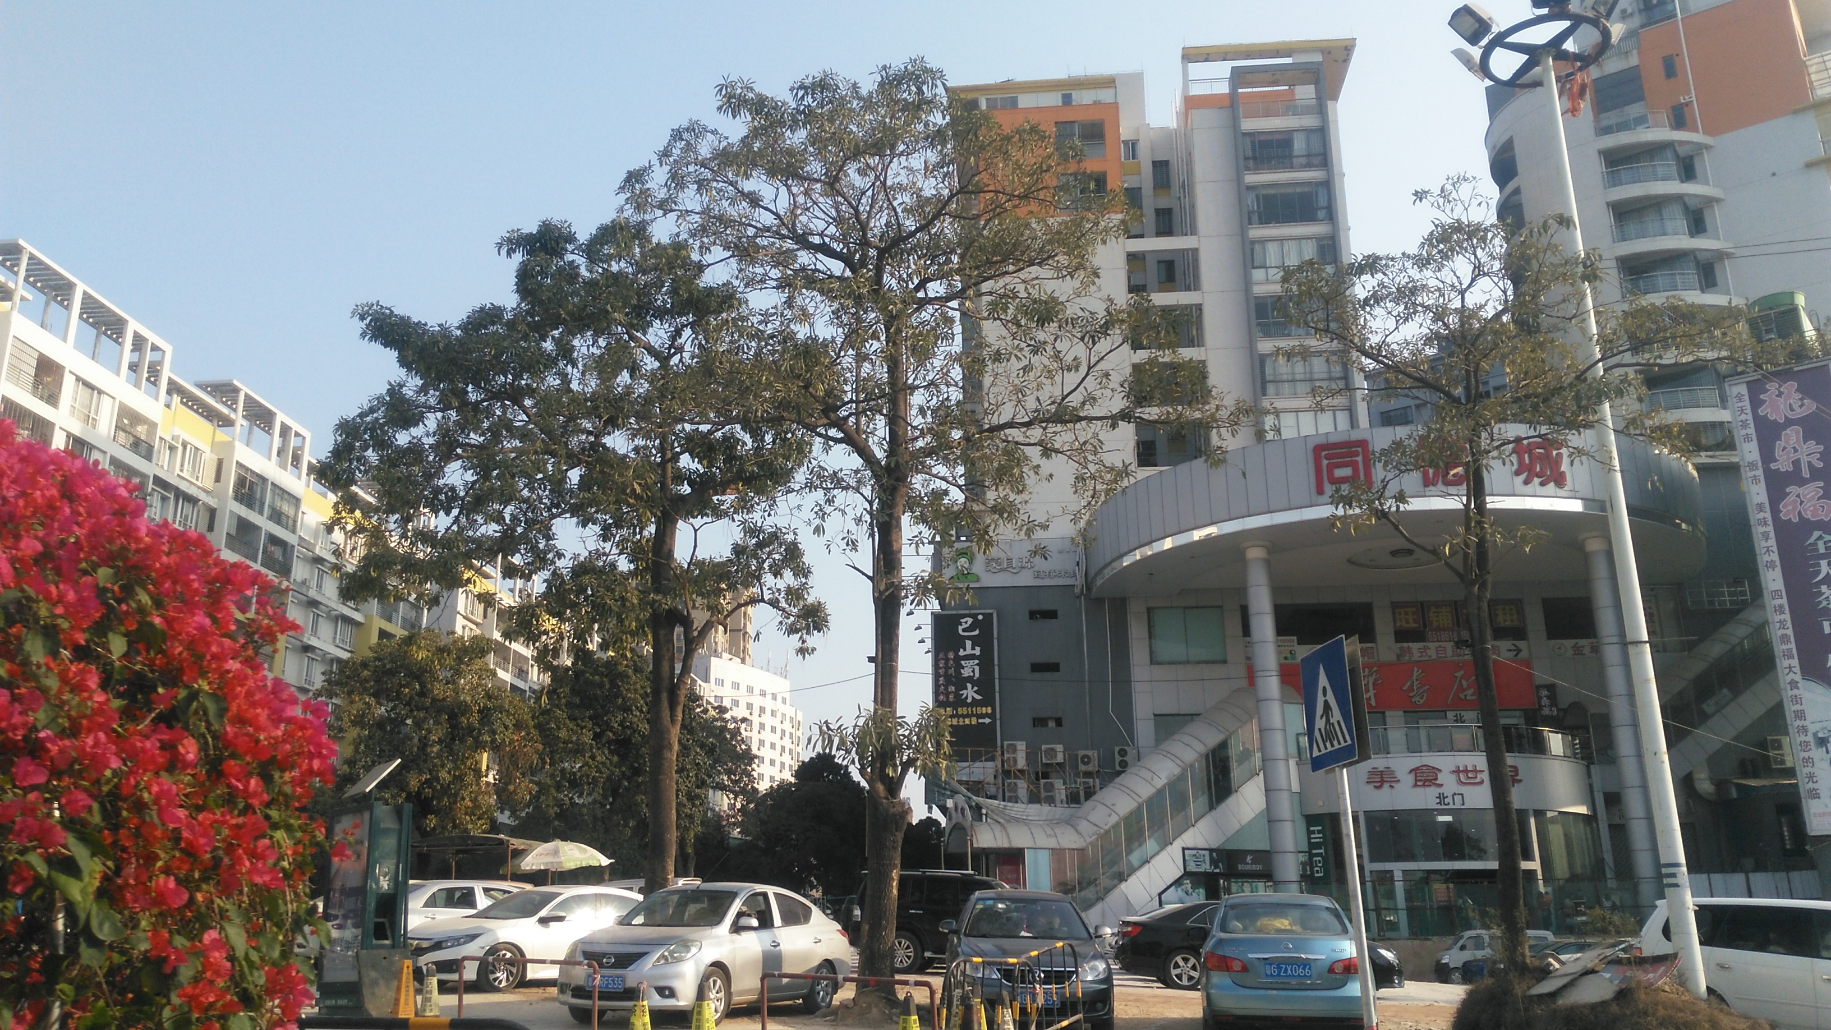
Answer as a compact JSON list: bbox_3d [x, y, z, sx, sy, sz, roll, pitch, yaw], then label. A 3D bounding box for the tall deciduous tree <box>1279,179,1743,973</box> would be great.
[{"bbox_3d":[7.466,0.354,15.445,5.835,9.641,5.200,-1,-16,0],"label":"tall deciduous tree"}]

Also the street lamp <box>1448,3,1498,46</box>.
[{"bbox_3d":[6.350,-5.590,14.950,0.190,0.420,0.390,-36,-8,-16],"label":"street lamp"}]

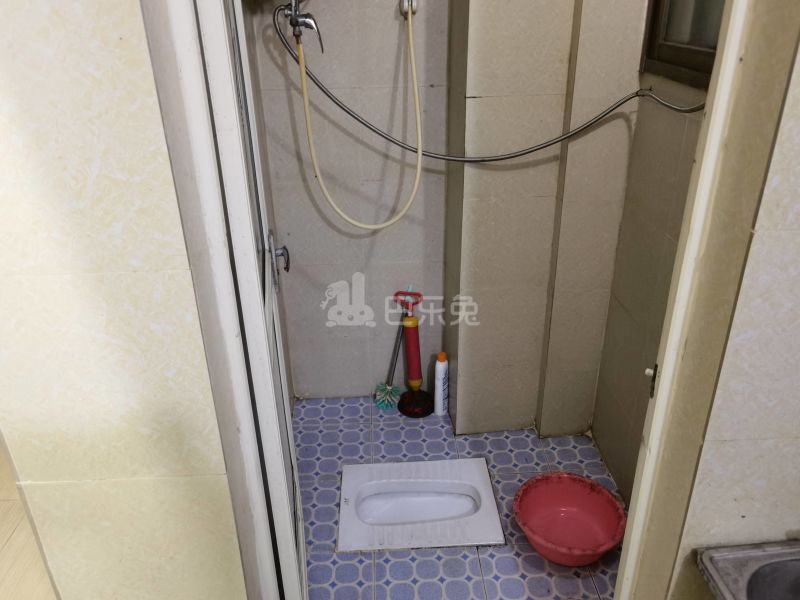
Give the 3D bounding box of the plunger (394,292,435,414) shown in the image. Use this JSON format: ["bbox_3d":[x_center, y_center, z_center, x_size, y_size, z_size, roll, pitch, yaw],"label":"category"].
[{"bbox_3d":[0.049,0.195,2.345,0.150,0.480,0.150,-4,22,-1],"label":"plunger"}]

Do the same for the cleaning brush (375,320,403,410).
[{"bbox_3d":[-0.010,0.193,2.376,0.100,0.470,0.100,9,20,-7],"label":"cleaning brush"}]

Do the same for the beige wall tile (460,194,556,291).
[{"bbox_3d":[0.343,-0.176,1.977,0.298,0.302,0.010,-3,26,-4],"label":"beige wall tile"}]

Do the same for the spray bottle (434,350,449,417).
[{"bbox_3d":[0.156,0.316,2.349,0.051,0.257,0.051,-2,26,-2],"label":"spray bottle"}]

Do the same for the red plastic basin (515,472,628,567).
[{"bbox_3d":[0.493,0.648,1.817,0.315,0.106,0.315,-1,26,0],"label":"red plastic basin"}]

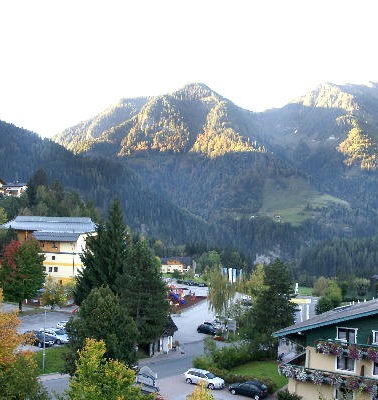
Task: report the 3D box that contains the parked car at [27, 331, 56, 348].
[{"bbox_3d":[-20.551,19.294,62.545,4.400,1.540,1.800,-2,-4,38],"label":"parked car"}]

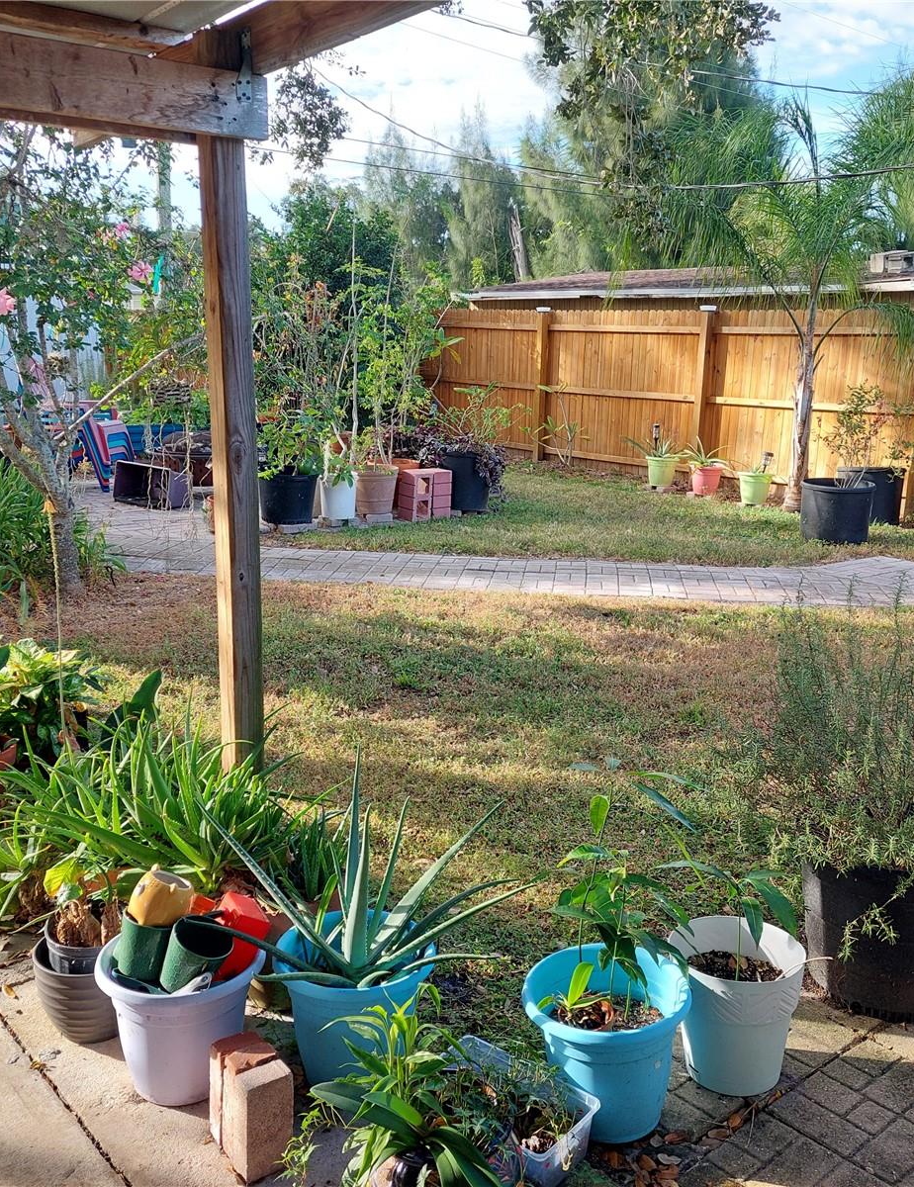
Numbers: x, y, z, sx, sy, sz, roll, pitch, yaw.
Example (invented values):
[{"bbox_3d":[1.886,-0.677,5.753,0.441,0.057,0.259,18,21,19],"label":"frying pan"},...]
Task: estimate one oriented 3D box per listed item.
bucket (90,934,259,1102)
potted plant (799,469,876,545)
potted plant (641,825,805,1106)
[{"bbox_3d":[-0.601,0.924,2.416,0.350,0.285,0.350,0,13,0],"label":"bucket"},{"bbox_3d":[3.058,-0.660,8.811,0.560,0.460,0.560,0,13,0],"label":"potted plant"},{"bbox_3d":[0.594,0.789,2.440,0.350,0.600,0.350,4,13,16],"label":"potted plant"}]

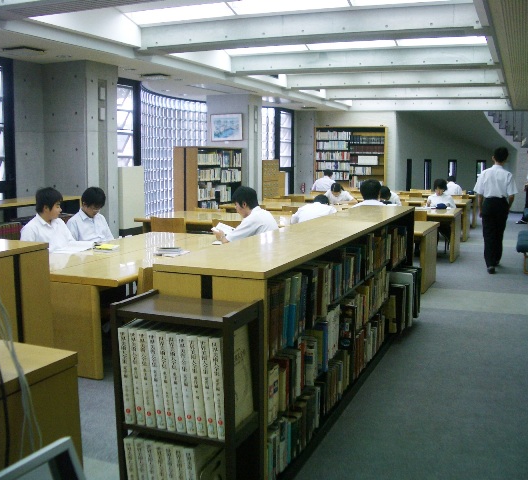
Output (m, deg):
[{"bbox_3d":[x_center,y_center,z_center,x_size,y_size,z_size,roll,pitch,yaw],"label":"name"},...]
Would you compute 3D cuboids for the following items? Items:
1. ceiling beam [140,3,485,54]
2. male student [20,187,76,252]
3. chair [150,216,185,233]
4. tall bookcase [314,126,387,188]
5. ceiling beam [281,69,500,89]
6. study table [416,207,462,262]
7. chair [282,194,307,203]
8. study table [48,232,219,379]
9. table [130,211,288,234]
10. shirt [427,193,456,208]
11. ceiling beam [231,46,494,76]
[{"bbox_3d":[0.401,-2.135,6.556,3.603,0.247,0.493,3,8,22],"label":"ceiling beam"},{"bbox_3d":[-1.902,0.161,5.862,0.720,1.270,0.500,4,8,27],"label":"male student"},{"bbox_3d":[-1.073,0.095,8.002,0.474,0.770,0.493,3,8,22],"label":"chair"},{"bbox_3d":[2.309,-1.824,17.073,1.994,2.270,0.395,3,8,22],"label":"tall bookcase"},{"bbox_3d":[2.337,-2.958,11.962,4.020,0.260,0.380,3,8,22],"label":"ceiling beam"},{"bbox_3d":[2.102,-0.126,10.105,1.826,0.706,1.234,3,8,22],"label":"study table"},{"bbox_3d":[0.620,-0.456,12.124,0.450,0.760,0.500,3,8,22],"label":"chair"},{"bbox_3d":[-1.076,0.438,5.622,1.244,0.706,2.418,3,8,22],"label":"study table"},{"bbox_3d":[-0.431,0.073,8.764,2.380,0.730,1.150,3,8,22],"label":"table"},{"bbox_3d":[2.860,-0.503,10.383,0.470,0.500,0.340,3,8,22],"label":"shirt"},{"bbox_3d":[1.450,-2.828,10.225,4.050,0.280,0.420,3,8,22],"label":"ceiling beam"}]

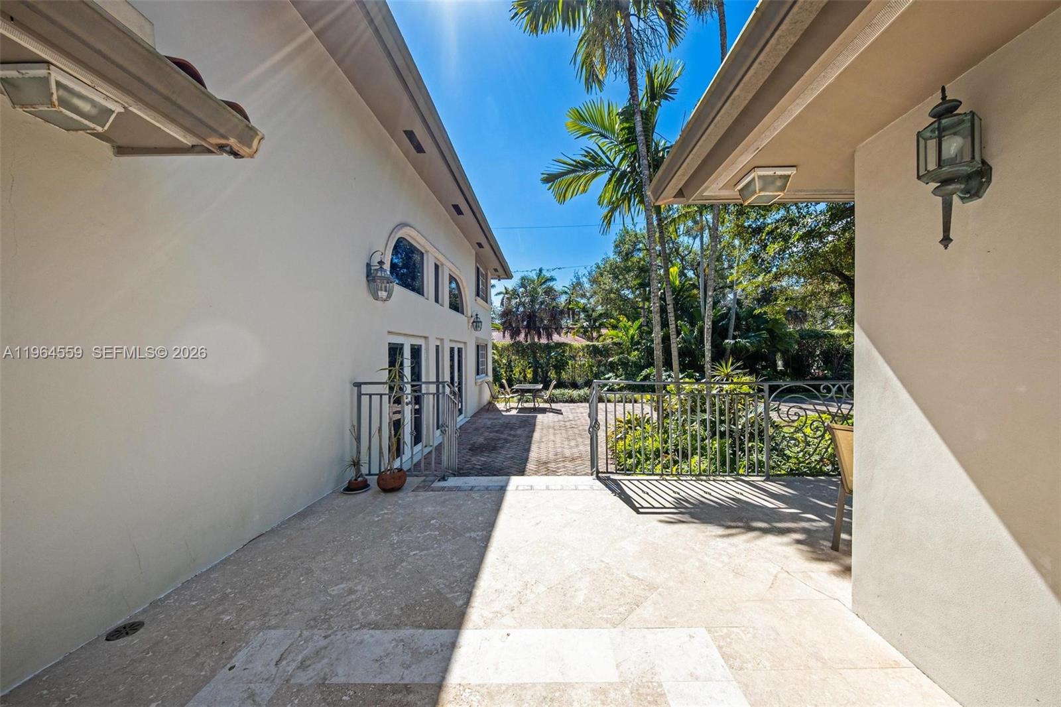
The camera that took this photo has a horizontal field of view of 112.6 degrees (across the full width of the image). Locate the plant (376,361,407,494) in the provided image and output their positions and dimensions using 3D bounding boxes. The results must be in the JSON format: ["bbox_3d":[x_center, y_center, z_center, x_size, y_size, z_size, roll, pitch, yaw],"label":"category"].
[{"bbox_3d":[-1.460,0.735,3.740,0.350,1.370,0.350,0,0,0],"label":"plant"}]

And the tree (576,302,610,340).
[{"bbox_3d":[4.250,-0.800,24.000,2.400,5.300,2.400,0,0,0],"label":"tree"}]

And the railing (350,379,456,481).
[{"bbox_3d":[-1.470,0.910,4.270,1.100,1.190,0.580,0,0,0],"label":"railing"}]

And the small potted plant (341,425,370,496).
[{"bbox_3d":[-1.855,1.080,3.750,0.290,0.670,0.290,0,0,0],"label":"small potted plant"}]

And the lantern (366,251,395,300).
[{"bbox_3d":[-1.860,-0.960,4.360,0.330,0.610,0.270,0,0,3],"label":"lantern"}]

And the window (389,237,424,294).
[{"bbox_3d":[-1.980,-1.470,5.800,0.120,0.870,1.520,0,0,3],"label":"window"}]

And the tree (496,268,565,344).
[{"bbox_3d":[0.080,-1.950,24.000,4.400,7.500,4.400,0,0,0],"label":"tree"}]

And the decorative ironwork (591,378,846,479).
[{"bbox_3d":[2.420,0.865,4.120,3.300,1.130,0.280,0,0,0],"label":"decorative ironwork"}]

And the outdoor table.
[{"bbox_3d":[-0.050,1.510,12.350,0.970,0.720,1.380,0,0,3],"label":"outdoor table"}]

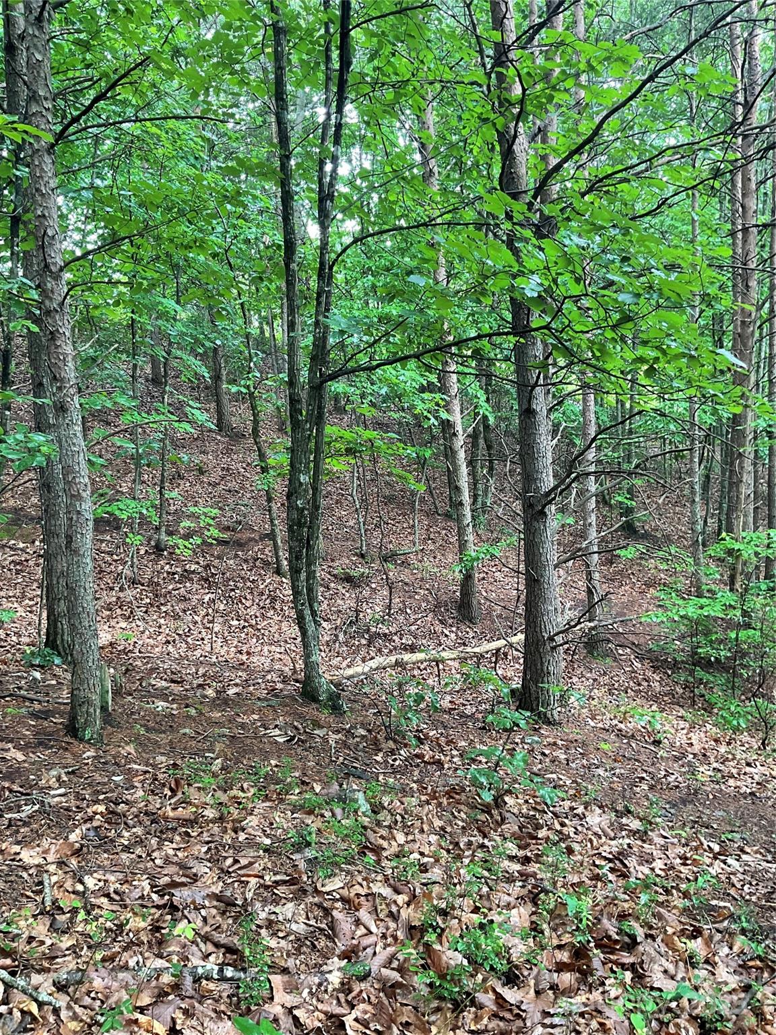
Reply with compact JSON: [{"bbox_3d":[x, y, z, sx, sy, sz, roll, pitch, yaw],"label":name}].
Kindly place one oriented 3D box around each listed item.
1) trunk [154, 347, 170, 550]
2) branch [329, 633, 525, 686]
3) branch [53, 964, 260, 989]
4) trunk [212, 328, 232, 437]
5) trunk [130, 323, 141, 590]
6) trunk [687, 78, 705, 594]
[{"bbox_3d":[-2.647,-0.776,10.193,0.110,2.400,0.110,1,5,-15],"label":"trunk"},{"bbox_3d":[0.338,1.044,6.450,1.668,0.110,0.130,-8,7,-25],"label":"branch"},{"bbox_3d":[-0.657,1.302,2.460,0.591,0.050,0.060,-2,5,2],"label":"branch"},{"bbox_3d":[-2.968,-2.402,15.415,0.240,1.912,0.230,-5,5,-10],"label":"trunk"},{"bbox_3d":[-2.678,-0.690,9.173,0.090,2.841,0.090,1,5,0],"label":"trunk"},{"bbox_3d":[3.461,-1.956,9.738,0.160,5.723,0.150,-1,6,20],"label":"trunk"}]

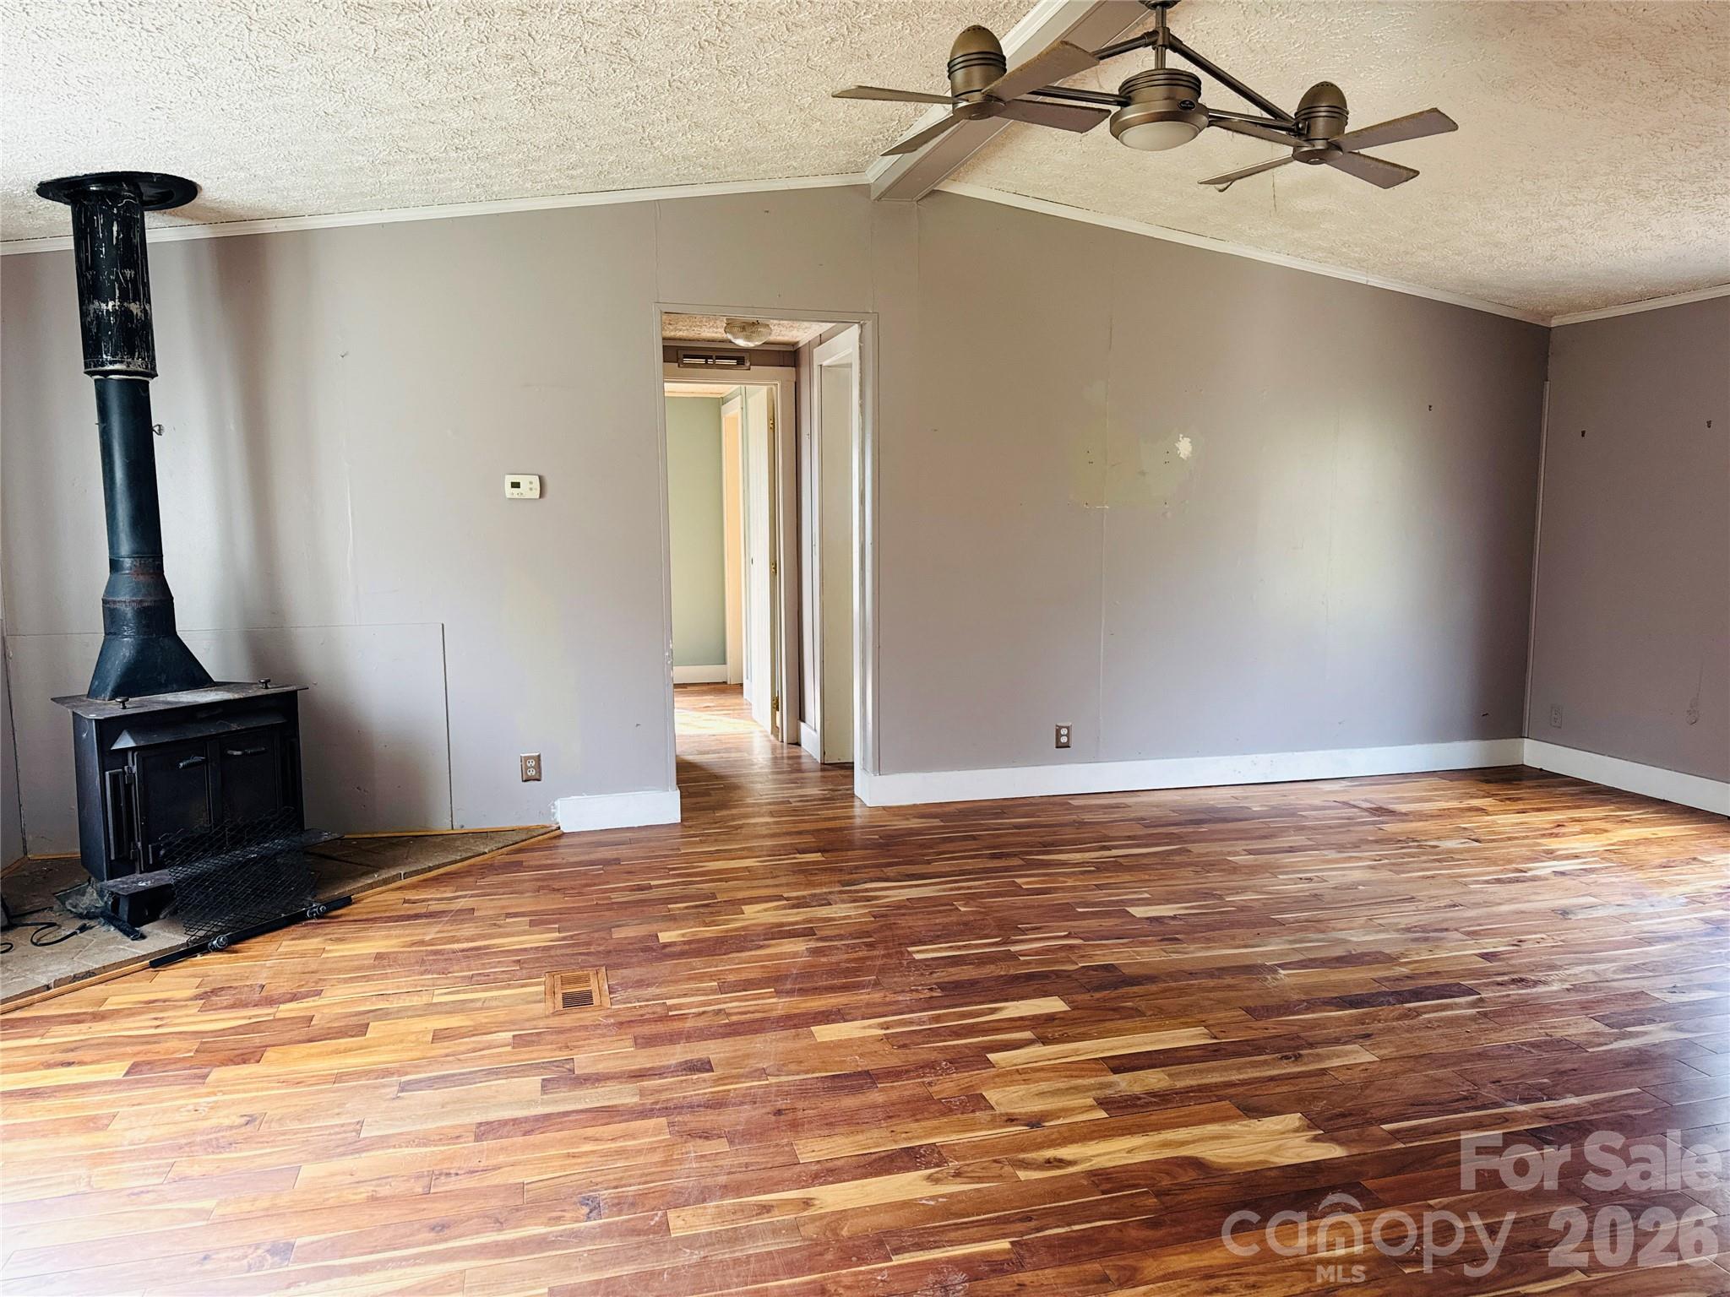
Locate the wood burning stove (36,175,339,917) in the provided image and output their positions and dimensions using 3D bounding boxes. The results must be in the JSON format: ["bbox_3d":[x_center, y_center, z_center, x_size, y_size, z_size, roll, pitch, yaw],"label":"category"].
[{"bbox_3d":[-2.354,-0.342,4.035,0.702,2.385,0.786,3,7,29],"label":"wood burning stove"}]

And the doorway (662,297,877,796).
[{"bbox_3d":[-0.408,-0.355,5.224,0.949,2.181,0.130,-2,6,-14],"label":"doorway"}]

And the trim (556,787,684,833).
[{"bbox_3d":[-1.047,0.687,5.122,0.510,0.139,0.020,-2,6,-14],"label":"trim"}]

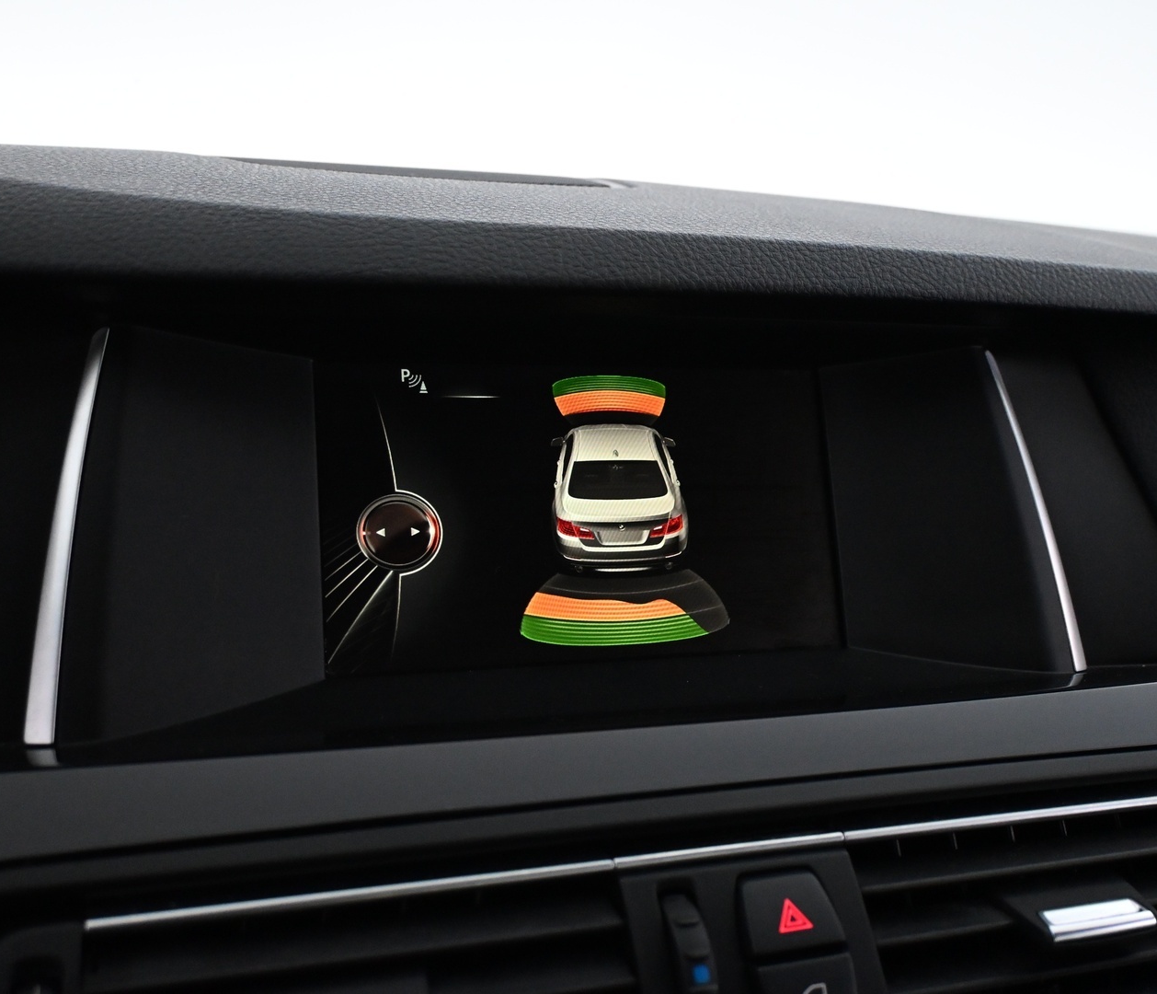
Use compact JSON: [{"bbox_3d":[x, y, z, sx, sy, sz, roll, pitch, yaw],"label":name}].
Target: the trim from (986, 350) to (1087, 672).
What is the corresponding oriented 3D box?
[{"bbox_3d":[0.137,0.003,0.383,0.009,0.100,0.008,-7,-11,-31],"label":"trim"}]

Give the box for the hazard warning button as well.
[{"bbox_3d":[0.044,0.087,0.268,0.021,0.006,0.015,-1,58,-18],"label":"hazard warning button"}]

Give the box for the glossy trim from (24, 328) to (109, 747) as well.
[{"bbox_3d":[-0.118,0.008,0.300,0.009,0.100,0.008,4,-15,-5],"label":"glossy trim"}]

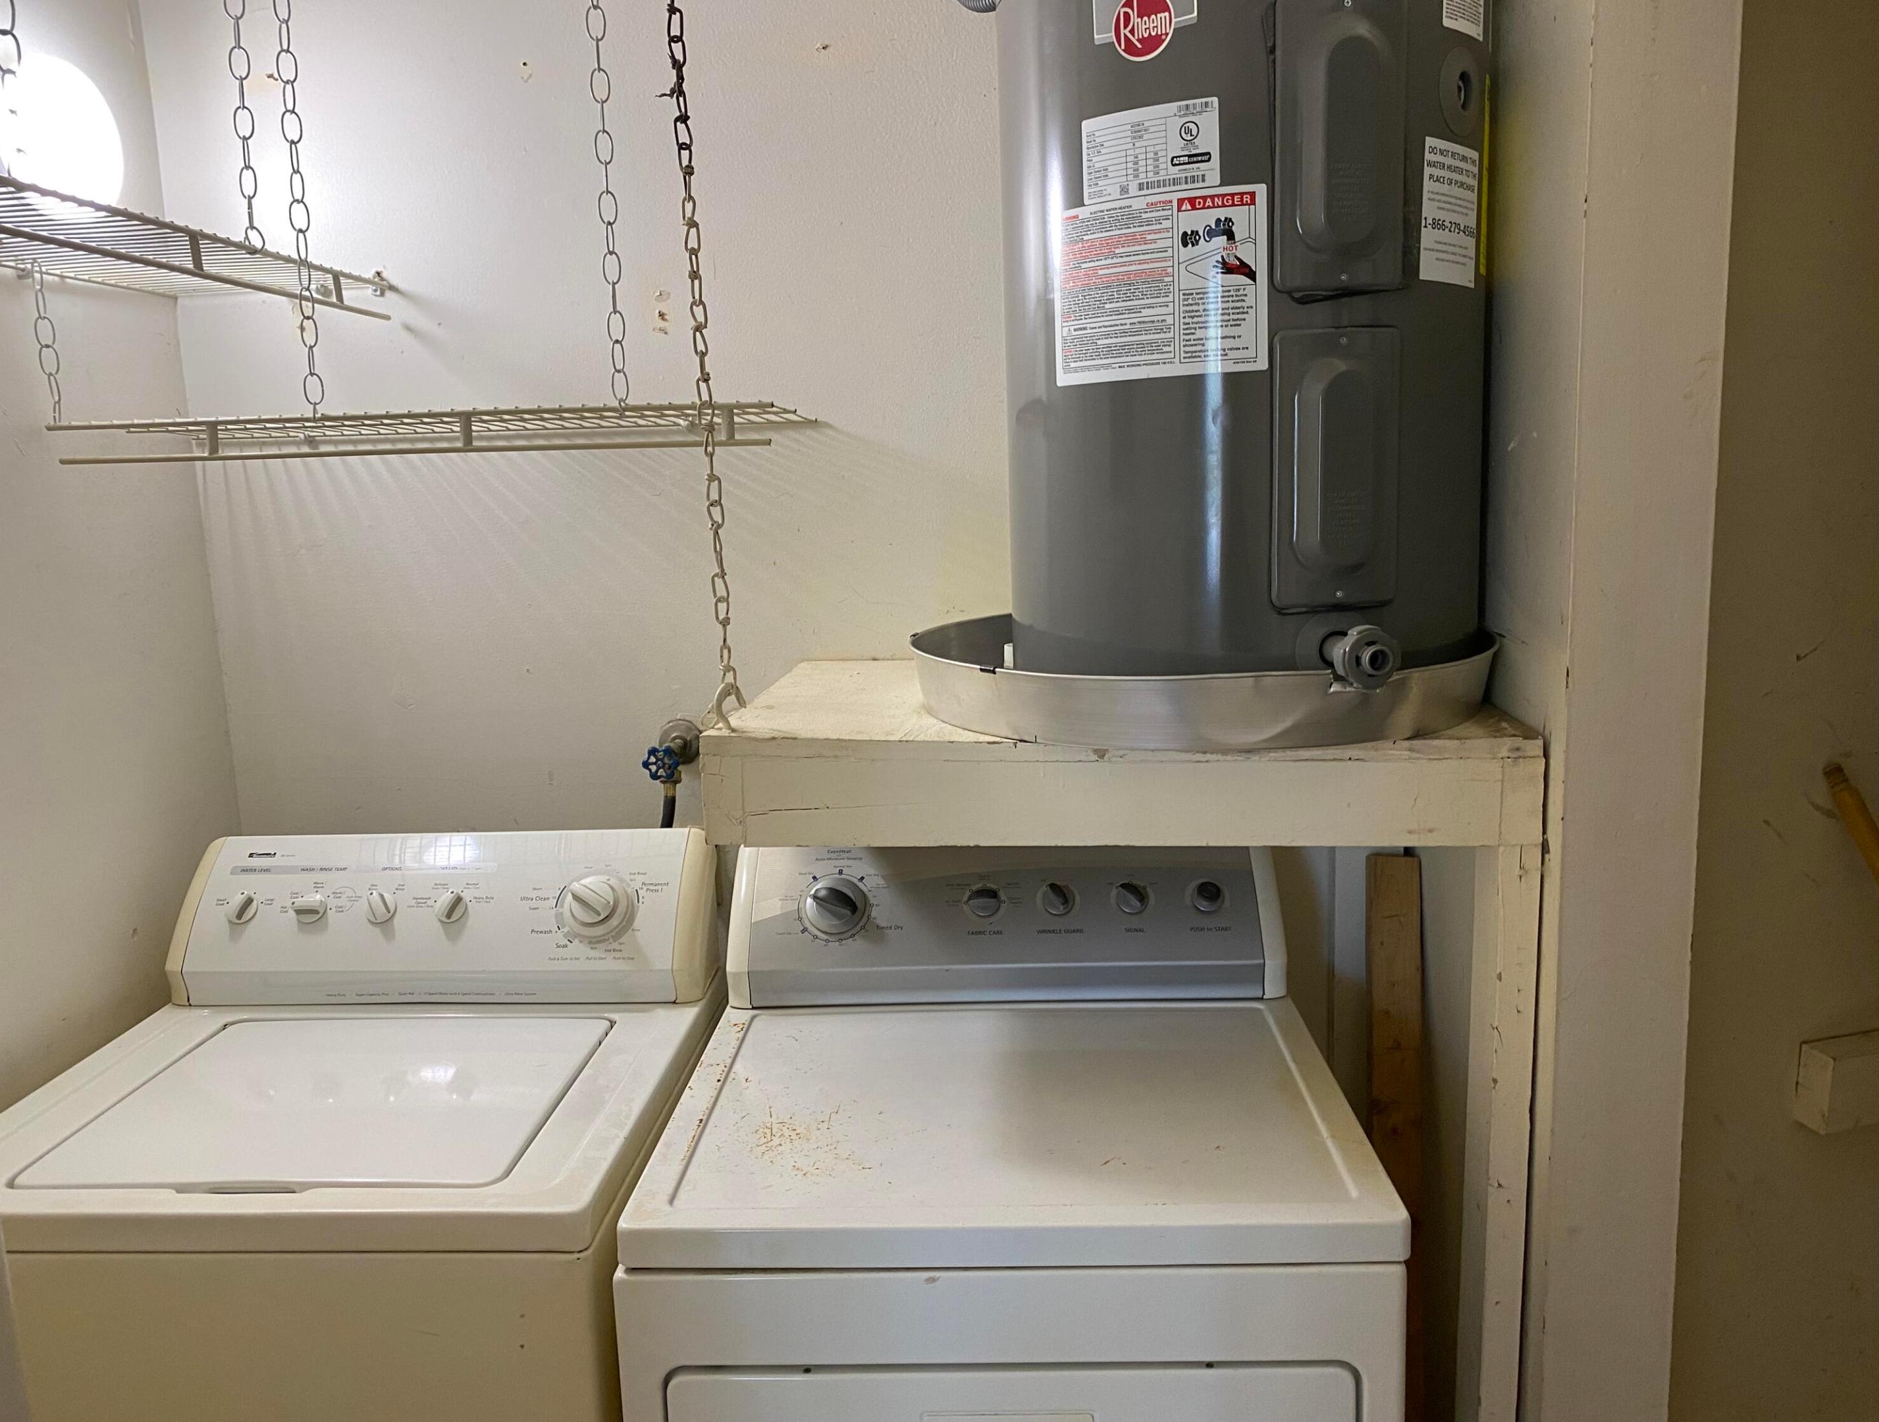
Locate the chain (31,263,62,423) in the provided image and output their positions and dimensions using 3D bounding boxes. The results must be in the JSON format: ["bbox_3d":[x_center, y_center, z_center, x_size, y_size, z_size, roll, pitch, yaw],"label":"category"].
[{"bbox_3d":[-1.031,-0.423,1.646,0.025,0.184,0.023,-1,8,4],"label":"chain"}]

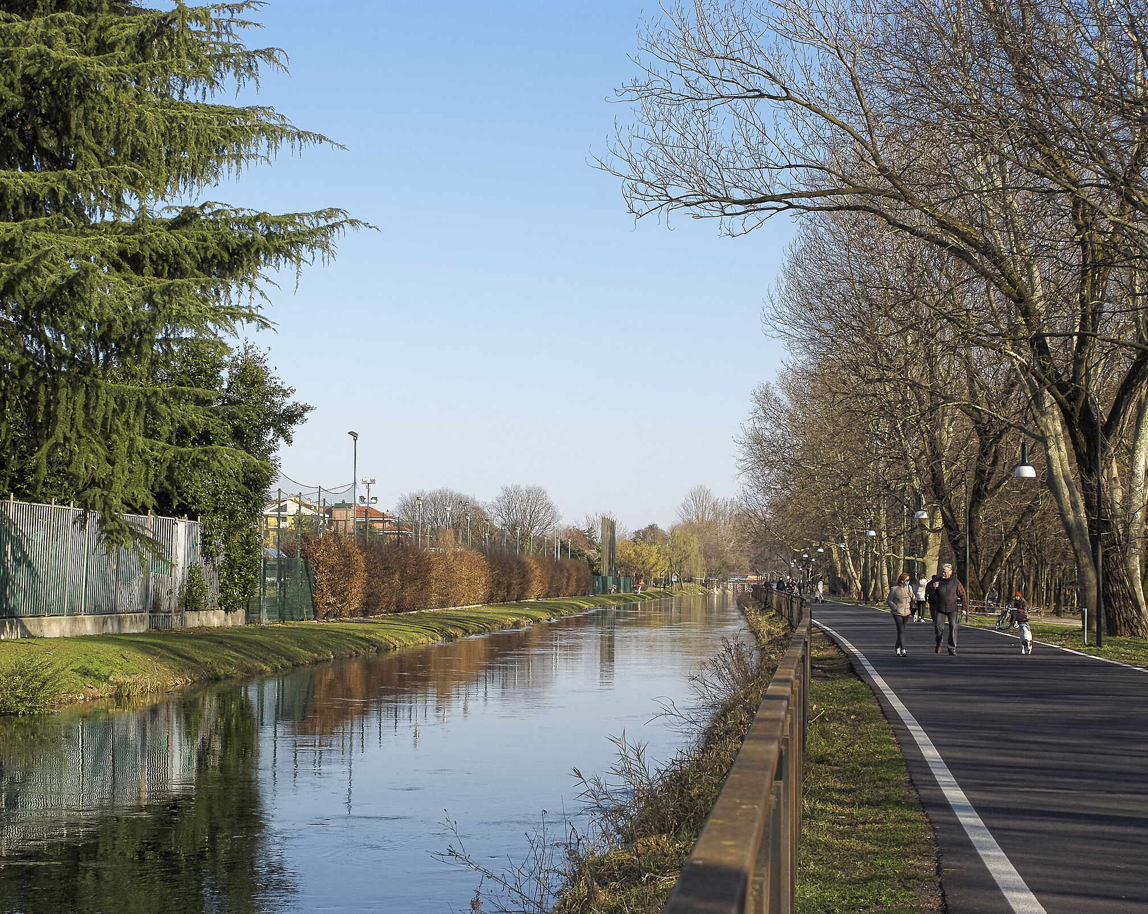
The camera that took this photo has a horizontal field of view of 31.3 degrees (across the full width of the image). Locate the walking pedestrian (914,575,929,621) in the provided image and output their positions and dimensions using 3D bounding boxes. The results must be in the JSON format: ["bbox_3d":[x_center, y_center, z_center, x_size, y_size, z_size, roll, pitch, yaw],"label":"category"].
[{"bbox_3d":[12.277,4.988,72.500,0.420,1.680,0.480,4,-4,-41],"label":"walking pedestrian"}]

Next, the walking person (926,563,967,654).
[{"bbox_3d":[7.127,2.905,39.200,0.750,1.770,0.480,0,-3,7],"label":"walking person"}]

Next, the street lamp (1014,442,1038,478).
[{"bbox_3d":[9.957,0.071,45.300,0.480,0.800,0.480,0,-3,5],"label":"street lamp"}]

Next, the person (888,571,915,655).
[{"bbox_3d":[6.272,3.022,39.400,0.520,1.590,0.380,1,-3,0],"label":"person"}]

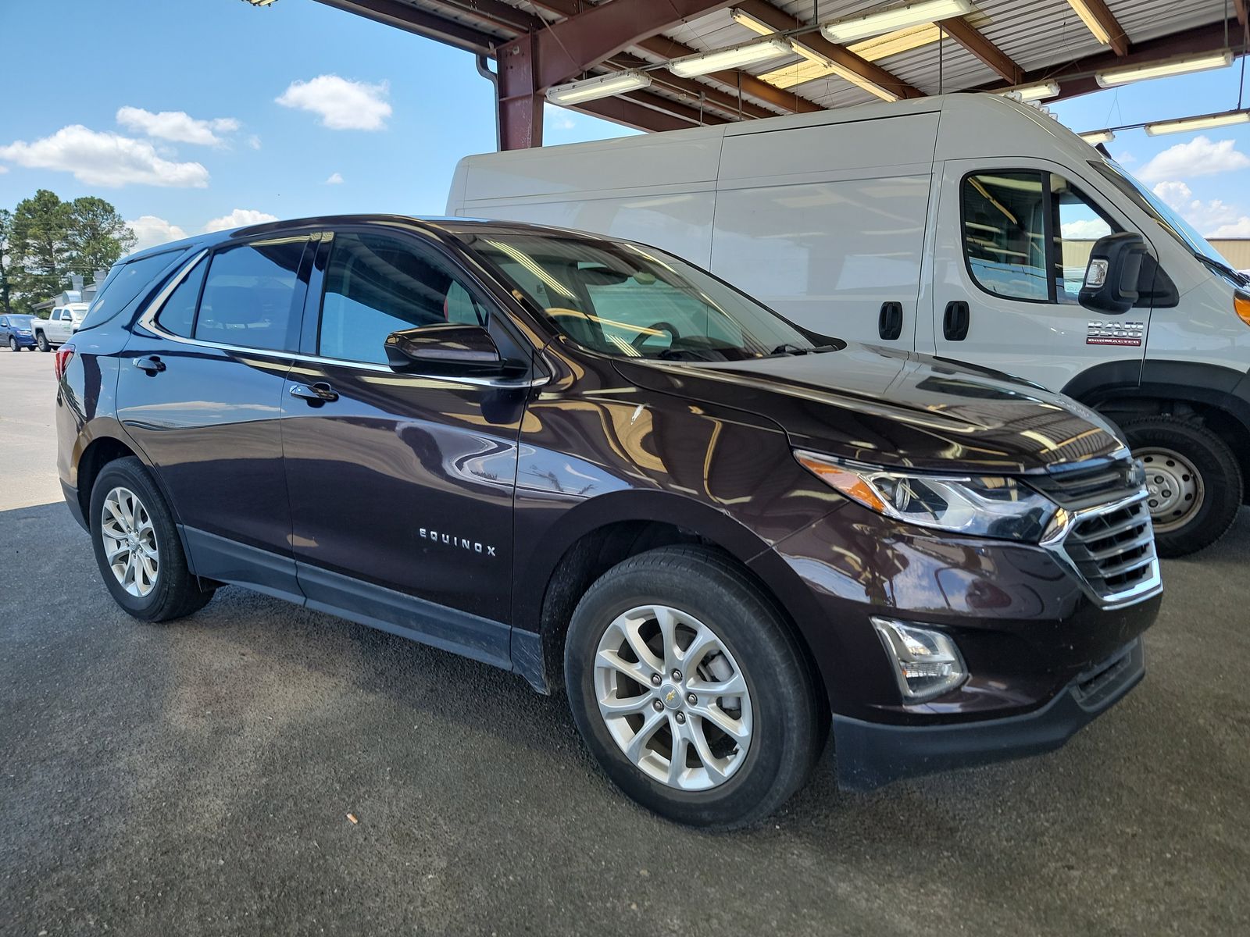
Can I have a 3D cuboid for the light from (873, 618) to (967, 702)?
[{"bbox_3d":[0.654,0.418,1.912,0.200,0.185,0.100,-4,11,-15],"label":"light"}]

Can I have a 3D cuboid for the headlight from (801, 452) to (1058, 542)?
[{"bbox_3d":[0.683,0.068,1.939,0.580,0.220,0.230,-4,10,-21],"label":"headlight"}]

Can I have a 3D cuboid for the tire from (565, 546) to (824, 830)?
[{"bbox_3d":[0.166,0.556,2.242,0.720,0.720,0.230,7,12,37],"label":"tire"}]

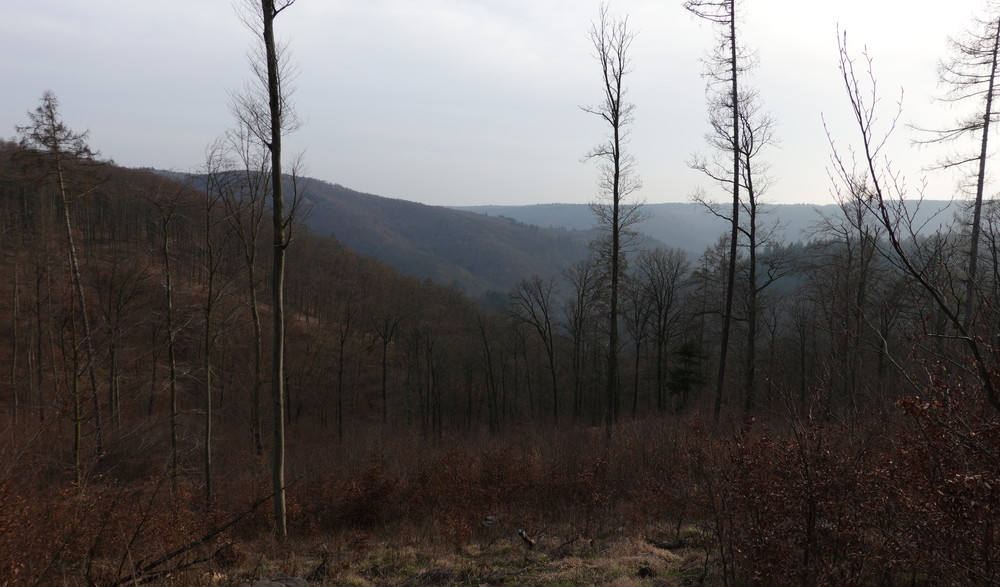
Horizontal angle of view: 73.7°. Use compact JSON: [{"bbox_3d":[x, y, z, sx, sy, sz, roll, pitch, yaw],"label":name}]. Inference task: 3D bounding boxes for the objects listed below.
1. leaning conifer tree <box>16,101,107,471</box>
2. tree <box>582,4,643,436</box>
[{"bbox_3d":[-21.313,-0.287,33.233,4.200,18.800,3.900,0,7,0],"label":"leaning conifer tree"},{"bbox_3d":[5.963,-3.398,36.867,3.400,24.040,3.300,0,7,0],"label":"tree"}]

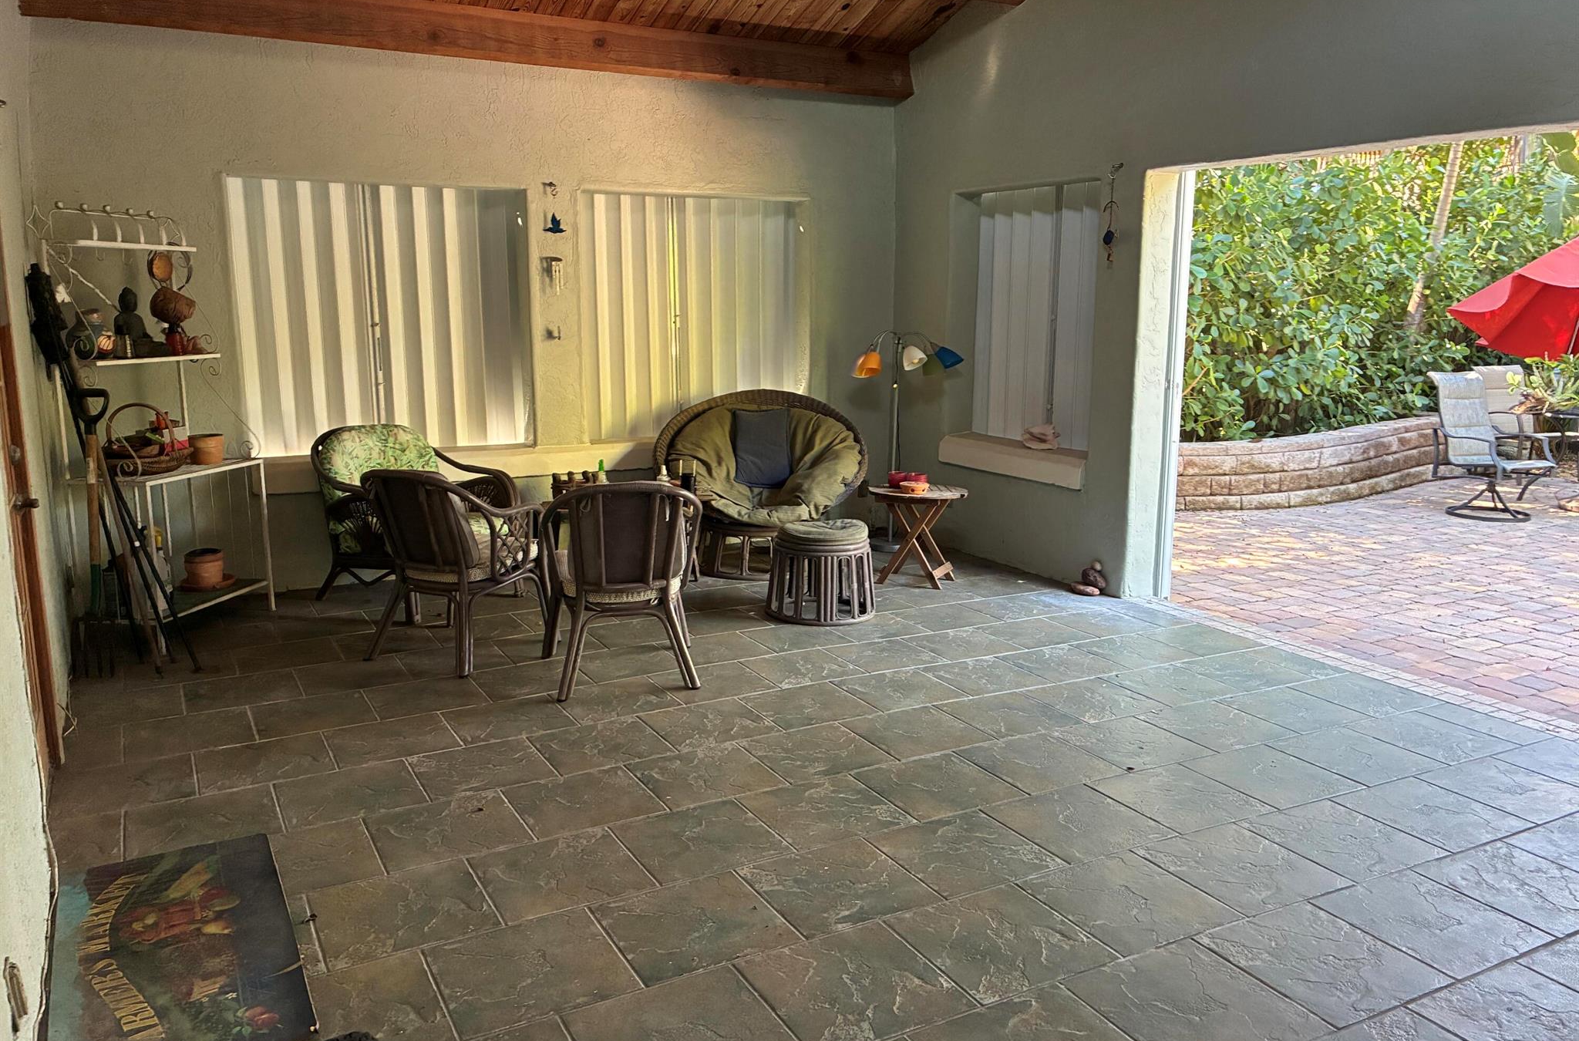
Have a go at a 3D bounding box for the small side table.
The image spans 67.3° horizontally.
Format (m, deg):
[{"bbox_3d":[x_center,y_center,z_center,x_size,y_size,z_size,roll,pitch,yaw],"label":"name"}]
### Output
[{"bbox_3d":[0.684,0.086,6.326,0.530,0.490,0.530,0,11,0],"label":"small side table"}]

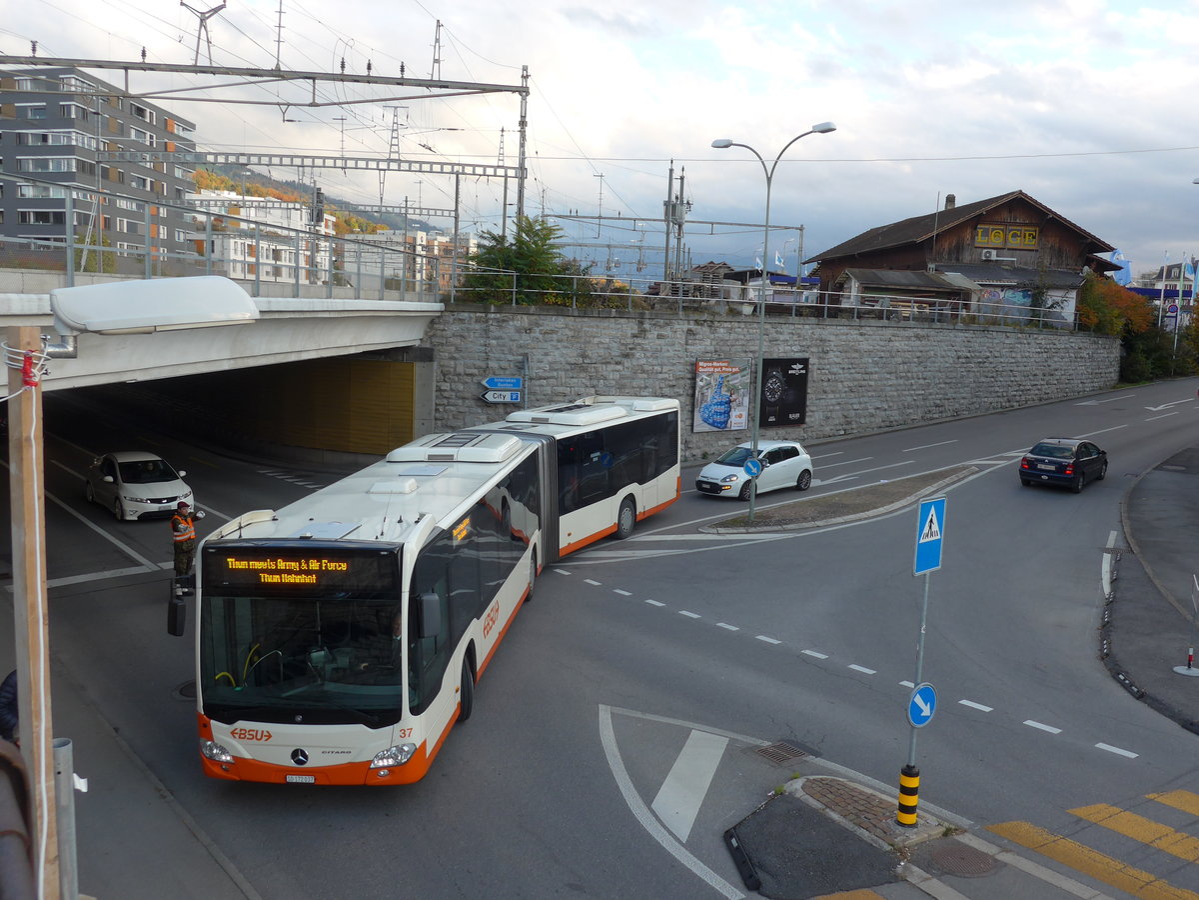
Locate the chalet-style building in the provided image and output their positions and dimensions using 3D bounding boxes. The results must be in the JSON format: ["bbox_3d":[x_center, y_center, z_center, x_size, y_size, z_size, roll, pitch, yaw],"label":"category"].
[{"bbox_3d":[21.484,-11.338,64.377,10.700,7.600,24.000,2,7,-3],"label":"chalet-style building"}]

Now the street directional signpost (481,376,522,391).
[{"bbox_3d":[-2.860,-1.951,29.400,1.240,0.360,0.100,0,8,-18],"label":"street directional signpost"}]

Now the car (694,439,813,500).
[{"bbox_3d":[4.607,0.527,29.923,4.060,1.490,1.690,-6,11,-41],"label":"car"}]

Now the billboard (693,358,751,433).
[{"bbox_3d":[4.404,-1.957,35.608,2.720,2.600,0.100,-3,9,-37],"label":"billboard"}]

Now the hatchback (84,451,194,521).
[{"bbox_3d":[-12.441,0.872,27.113,1.770,1.460,4.250,-5,11,-41],"label":"hatchback"}]

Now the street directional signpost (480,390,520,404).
[{"bbox_3d":[-2.904,-1.541,29.400,1.240,0.380,0.100,0,8,-18],"label":"street directional signpost"}]

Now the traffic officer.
[{"bbox_3d":[-7.667,1.842,18.641,0.450,1.800,0.620,8,9,37],"label":"traffic officer"}]

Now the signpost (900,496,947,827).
[{"bbox_3d":[3.323,2.219,10.375,0.530,3.490,0.220,-4,10,-40],"label":"signpost"}]

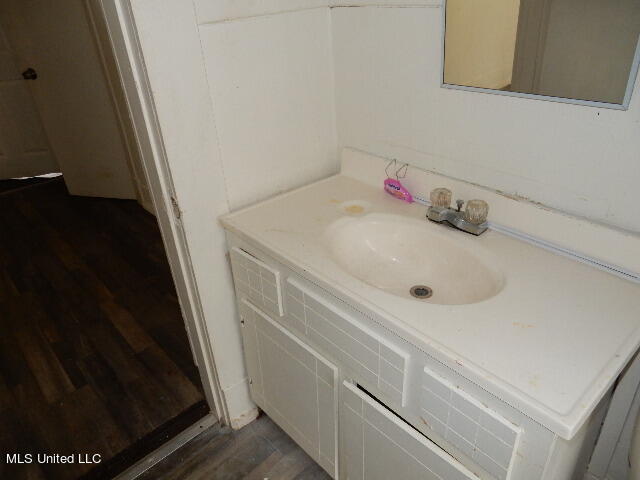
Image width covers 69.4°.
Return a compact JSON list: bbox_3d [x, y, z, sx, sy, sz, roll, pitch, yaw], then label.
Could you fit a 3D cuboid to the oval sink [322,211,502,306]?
[{"bbox_3d":[0.202,0.092,1.101,0.313,0.147,0.462,-25,35,-34],"label":"oval sink"}]

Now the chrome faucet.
[{"bbox_3d":[0.334,-0.067,1.151,0.106,0.071,0.153,-25,35,-34],"label":"chrome faucet"}]

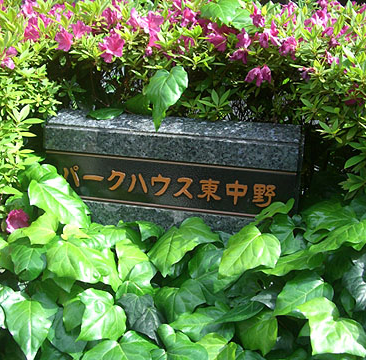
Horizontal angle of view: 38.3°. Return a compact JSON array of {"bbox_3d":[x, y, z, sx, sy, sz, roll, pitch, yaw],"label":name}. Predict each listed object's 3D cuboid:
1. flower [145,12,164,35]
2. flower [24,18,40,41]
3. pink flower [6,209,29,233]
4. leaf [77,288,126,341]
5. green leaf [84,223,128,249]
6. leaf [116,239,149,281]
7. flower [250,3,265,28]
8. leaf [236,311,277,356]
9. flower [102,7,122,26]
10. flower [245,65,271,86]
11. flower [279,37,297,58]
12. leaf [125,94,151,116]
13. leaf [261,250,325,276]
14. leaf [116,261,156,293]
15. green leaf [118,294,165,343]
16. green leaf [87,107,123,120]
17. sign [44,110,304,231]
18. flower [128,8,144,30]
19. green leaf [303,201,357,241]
[{"bbox_3d":[-0.077,-0.425,1.430,0.052,0.060,0.050,-3,13,-2],"label":"flower"},{"bbox_3d":[-0.423,-0.420,1.470,0.050,0.060,0.050,-9,14,-13],"label":"flower"},{"bbox_3d":[-0.437,0.107,1.390,0.060,0.060,0.050,-12,14,-18],"label":"pink flower"},{"bbox_3d":[-0.175,0.280,1.066,0.124,0.025,0.102,40,67,21],"label":"leaf"},{"bbox_3d":[-0.178,0.127,1.216,0.105,0.030,0.083,-6,42,-6],"label":"green leaf"},{"bbox_3d":[-0.126,0.198,1.310,0.090,0.110,0.030,-2,-21,5],"label":"leaf"},{"bbox_3d":[0.197,-0.434,1.390,0.048,0.065,0.050,2,13,7],"label":"flower"},{"bbox_3d":[0.154,0.313,1.090,0.085,0.100,0.025,-11,-21,-1],"label":"leaf"},{"bbox_3d":[-0.203,-0.466,1.500,0.060,0.060,0.050,6,-5,12],"label":"flower"},{"bbox_3d":[0.215,-0.297,1.500,0.074,0.062,0.050,0,20,0],"label":"flower"},{"bbox_3d":[0.276,-0.347,1.380,0.052,0.060,0.050,4,19,5],"label":"flower"},{"bbox_3d":[-0.115,-0.205,1.430,0.075,0.022,0.065,-36,62,-14],"label":"leaf"},{"bbox_3d":[0.268,0.203,1.280,0.148,0.025,0.085,-9,37,-2],"label":"leaf"},{"bbox_3d":[-0.103,0.216,1.170,0.075,0.025,0.080,17,48,17],"label":"leaf"},{"bbox_3d":[-0.098,0.316,1.210,0.105,0.120,0.030,-1,-21,3],"label":"green leaf"},{"bbox_3d":[-0.207,-0.184,1.451,0.101,0.020,0.071,-14,34,-21],"label":"green leaf"},{"bbox_3d":[-0.028,-0.008,1.432,0.660,0.304,0.112,5,30,13],"label":"sign"},{"bbox_3d":[-0.144,-0.487,1.600,0.052,0.060,0.045,0,-18,0],"label":"flower"},{"bbox_3d":[0.372,0.102,1.330,0.135,0.030,0.110,-5,49,3],"label":"green leaf"}]

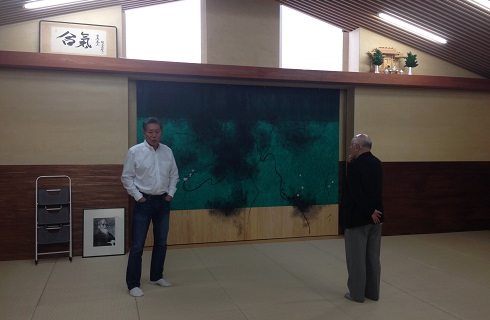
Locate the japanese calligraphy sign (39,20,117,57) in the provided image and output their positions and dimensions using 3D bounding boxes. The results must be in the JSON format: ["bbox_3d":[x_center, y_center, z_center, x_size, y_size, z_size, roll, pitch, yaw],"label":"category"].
[{"bbox_3d":[-2.222,-1.592,6.301,1.012,0.487,0.030,0,-3,-17],"label":"japanese calligraphy sign"}]

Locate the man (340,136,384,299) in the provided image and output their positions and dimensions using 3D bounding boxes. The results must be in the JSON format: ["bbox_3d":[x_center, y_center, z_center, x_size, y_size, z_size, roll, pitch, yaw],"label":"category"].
[{"bbox_3d":[1.144,0.547,4.551,0.480,1.610,0.380,-2,3,-45],"label":"man"}]

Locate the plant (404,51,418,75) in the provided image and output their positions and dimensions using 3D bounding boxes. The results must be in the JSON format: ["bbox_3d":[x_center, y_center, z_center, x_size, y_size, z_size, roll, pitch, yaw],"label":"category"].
[{"bbox_3d":[2.701,-1.572,7.603,0.215,0.399,0.183,0,2,-17],"label":"plant"}]

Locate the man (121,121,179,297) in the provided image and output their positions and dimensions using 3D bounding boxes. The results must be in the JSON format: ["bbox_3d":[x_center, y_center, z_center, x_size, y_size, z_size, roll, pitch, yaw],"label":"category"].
[{"bbox_3d":[-0.972,0.446,4.805,0.560,1.773,0.400,-1,2,-31],"label":"man"}]

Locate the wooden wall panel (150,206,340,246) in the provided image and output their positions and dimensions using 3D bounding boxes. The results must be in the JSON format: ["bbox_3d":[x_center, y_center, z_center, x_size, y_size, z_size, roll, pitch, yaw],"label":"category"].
[{"bbox_3d":[-0.008,0.992,7.215,3.209,0.512,0.040,0,2,-17],"label":"wooden wall panel"}]

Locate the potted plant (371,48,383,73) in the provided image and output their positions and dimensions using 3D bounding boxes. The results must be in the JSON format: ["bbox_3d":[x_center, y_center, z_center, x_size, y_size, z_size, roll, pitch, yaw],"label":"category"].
[{"bbox_3d":[2.102,-1.569,7.425,0.185,0.401,0.157,0,2,-17],"label":"potted plant"}]

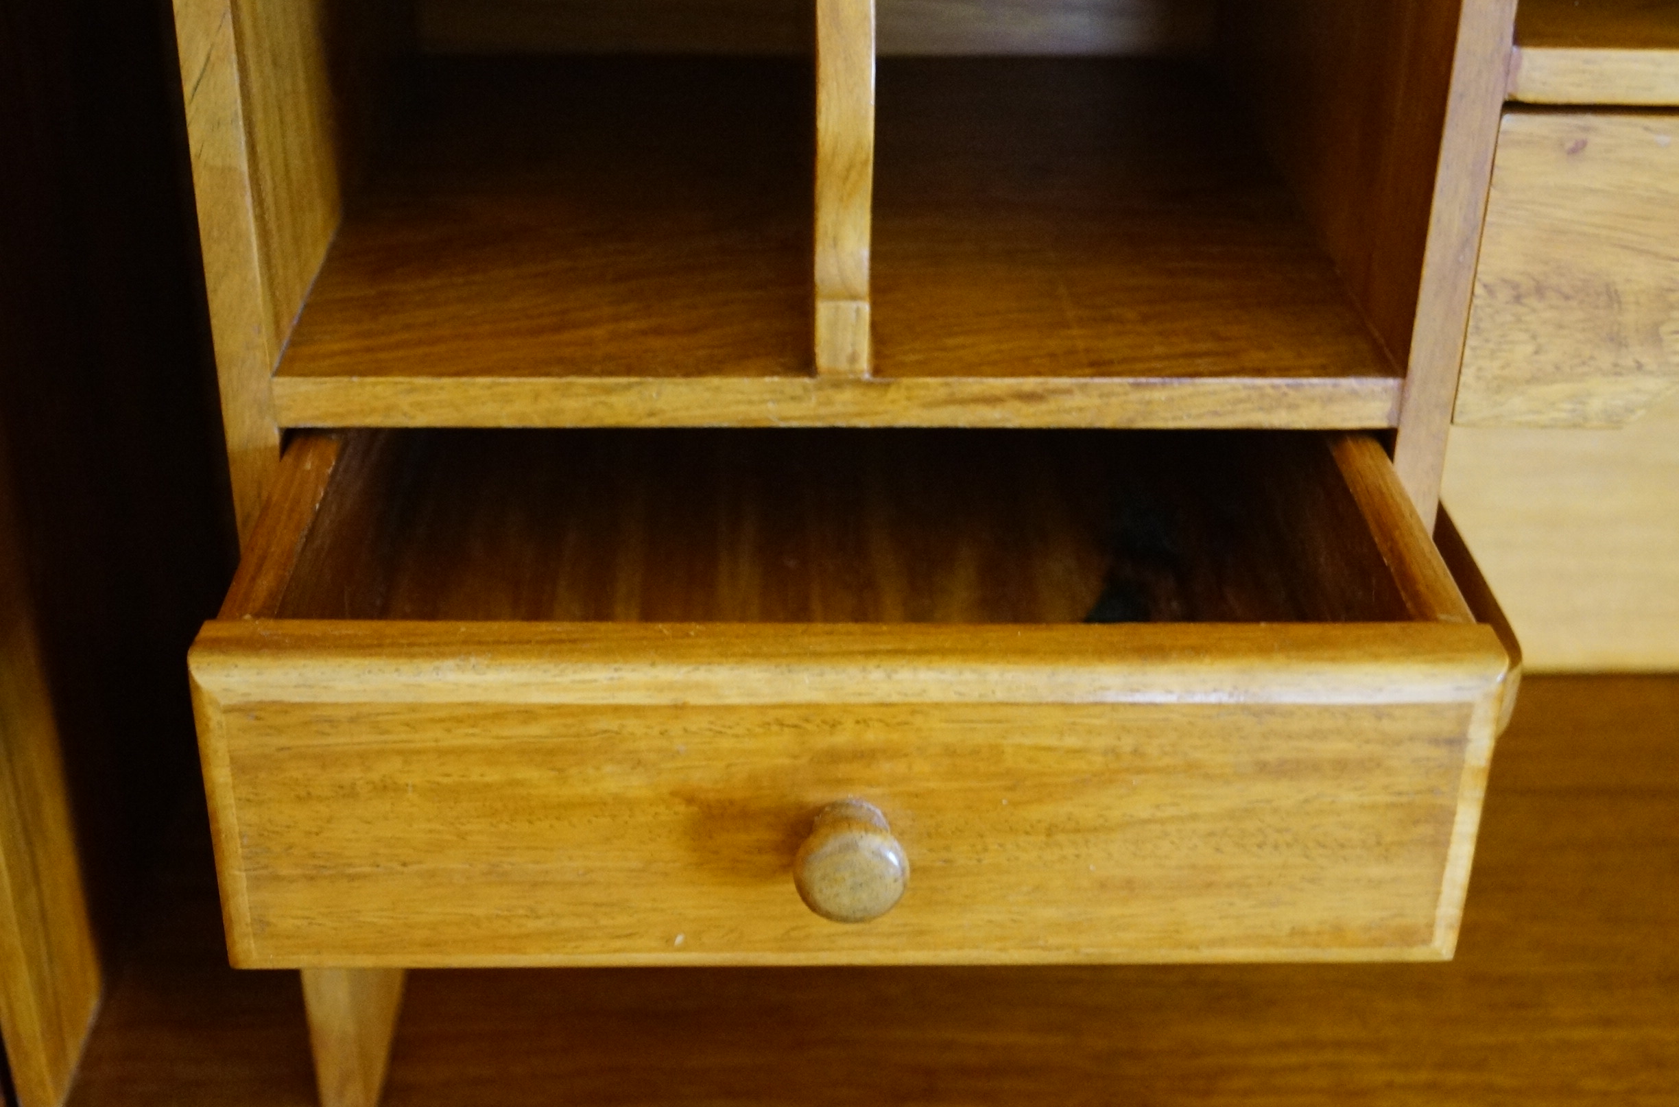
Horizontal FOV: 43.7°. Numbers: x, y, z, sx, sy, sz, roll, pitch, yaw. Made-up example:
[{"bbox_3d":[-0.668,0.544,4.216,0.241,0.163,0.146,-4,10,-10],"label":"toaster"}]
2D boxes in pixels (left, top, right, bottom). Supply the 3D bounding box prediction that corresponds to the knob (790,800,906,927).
[{"bbox_3d":[0.003,0.080,0.546,0.030,0.030,0.026,0,29,-2],"label":"knob"}]

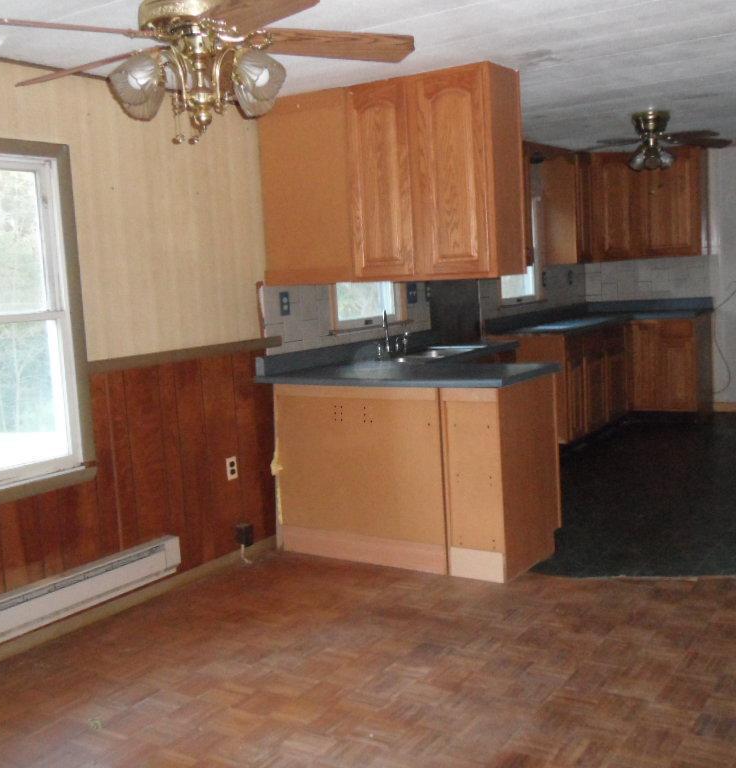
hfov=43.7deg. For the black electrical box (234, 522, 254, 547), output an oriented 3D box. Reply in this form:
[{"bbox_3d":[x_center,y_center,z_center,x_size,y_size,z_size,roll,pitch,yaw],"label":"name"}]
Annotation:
[{"bbox_3d":[-0.638,0.775,4.721,0.066,0.102,0.068,1,8,34],"label":"black electrical box"}]

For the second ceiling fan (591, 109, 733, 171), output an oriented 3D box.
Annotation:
[{"bbox_3d":[1.735,-1.475,5.583,1.050,0.370,1.050,1,8,34],"label":"second ceiling fan"}]

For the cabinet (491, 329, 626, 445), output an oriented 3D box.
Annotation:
[{"bbox_3d":[1.565,-0.010,7.406,0.610,0.876,1.480,1,8,34],"label":"cabinet"}]

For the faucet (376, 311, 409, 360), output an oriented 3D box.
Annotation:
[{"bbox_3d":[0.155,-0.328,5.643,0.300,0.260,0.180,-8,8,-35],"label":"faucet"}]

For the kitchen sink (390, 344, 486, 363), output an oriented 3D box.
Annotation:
[{"bbox_3d":[0.322,-0.108,5.540,0.540,0.180,0.820,1,8,34],"label":"kitchen sink"}]

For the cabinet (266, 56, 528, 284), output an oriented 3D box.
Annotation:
[{"bbox_3d":[0.080,-0.973,4.527,1.337,0.922,0.318,1,8,34],"label":"cabinet"}]

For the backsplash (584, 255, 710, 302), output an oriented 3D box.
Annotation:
[{"bbox_3d":[2.519,-0.939,8.269,1.180,0.370,0.020,1,8,34],"label":"backsplash"}]

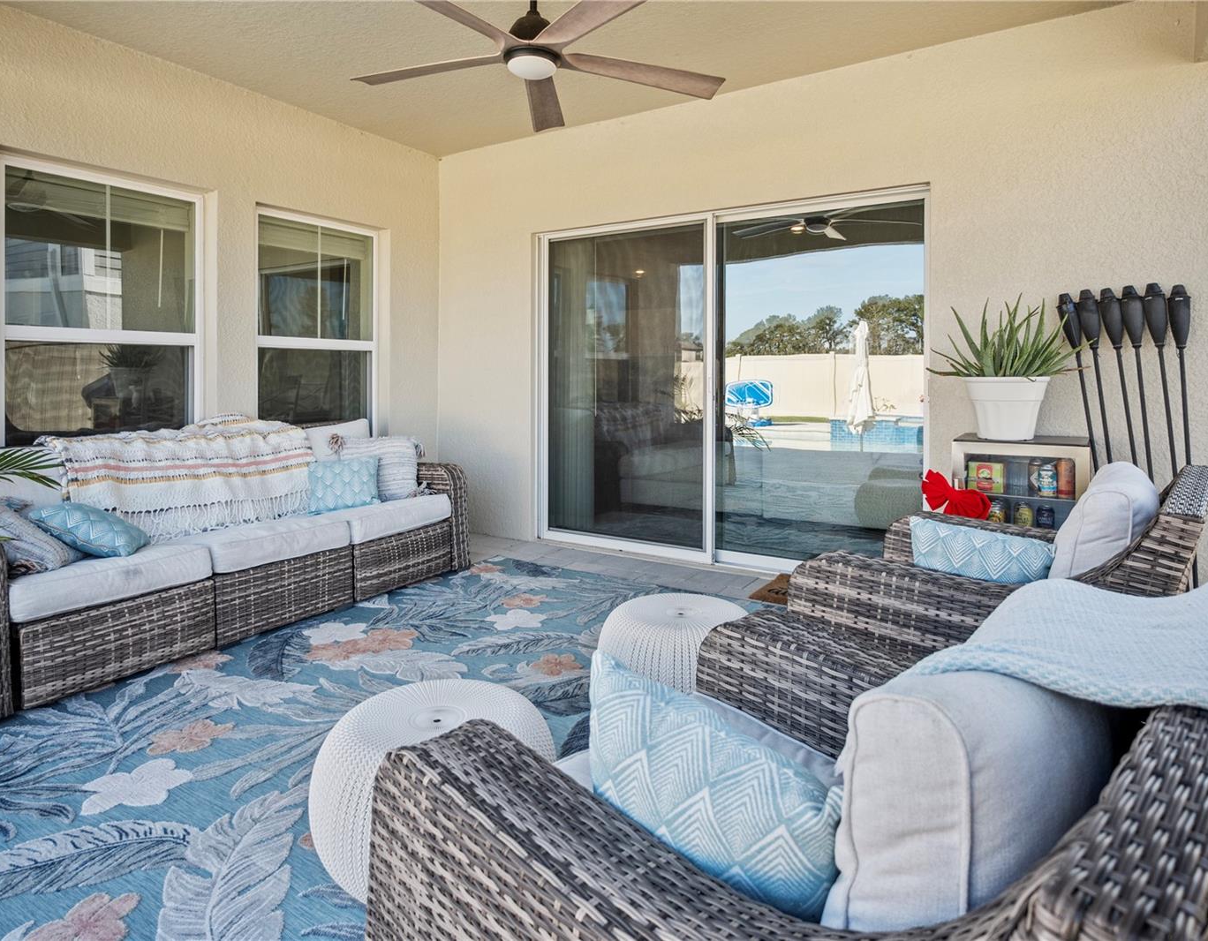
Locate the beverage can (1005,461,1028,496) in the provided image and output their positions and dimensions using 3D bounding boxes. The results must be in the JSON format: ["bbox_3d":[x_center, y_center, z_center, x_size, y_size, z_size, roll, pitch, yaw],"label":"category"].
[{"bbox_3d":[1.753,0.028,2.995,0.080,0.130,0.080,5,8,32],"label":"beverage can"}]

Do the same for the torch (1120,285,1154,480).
[{"bbox_3d":[2.267,-0.011,2.917,0.085,1.539,0.085,-6,-5,32],"label":"torch"}]

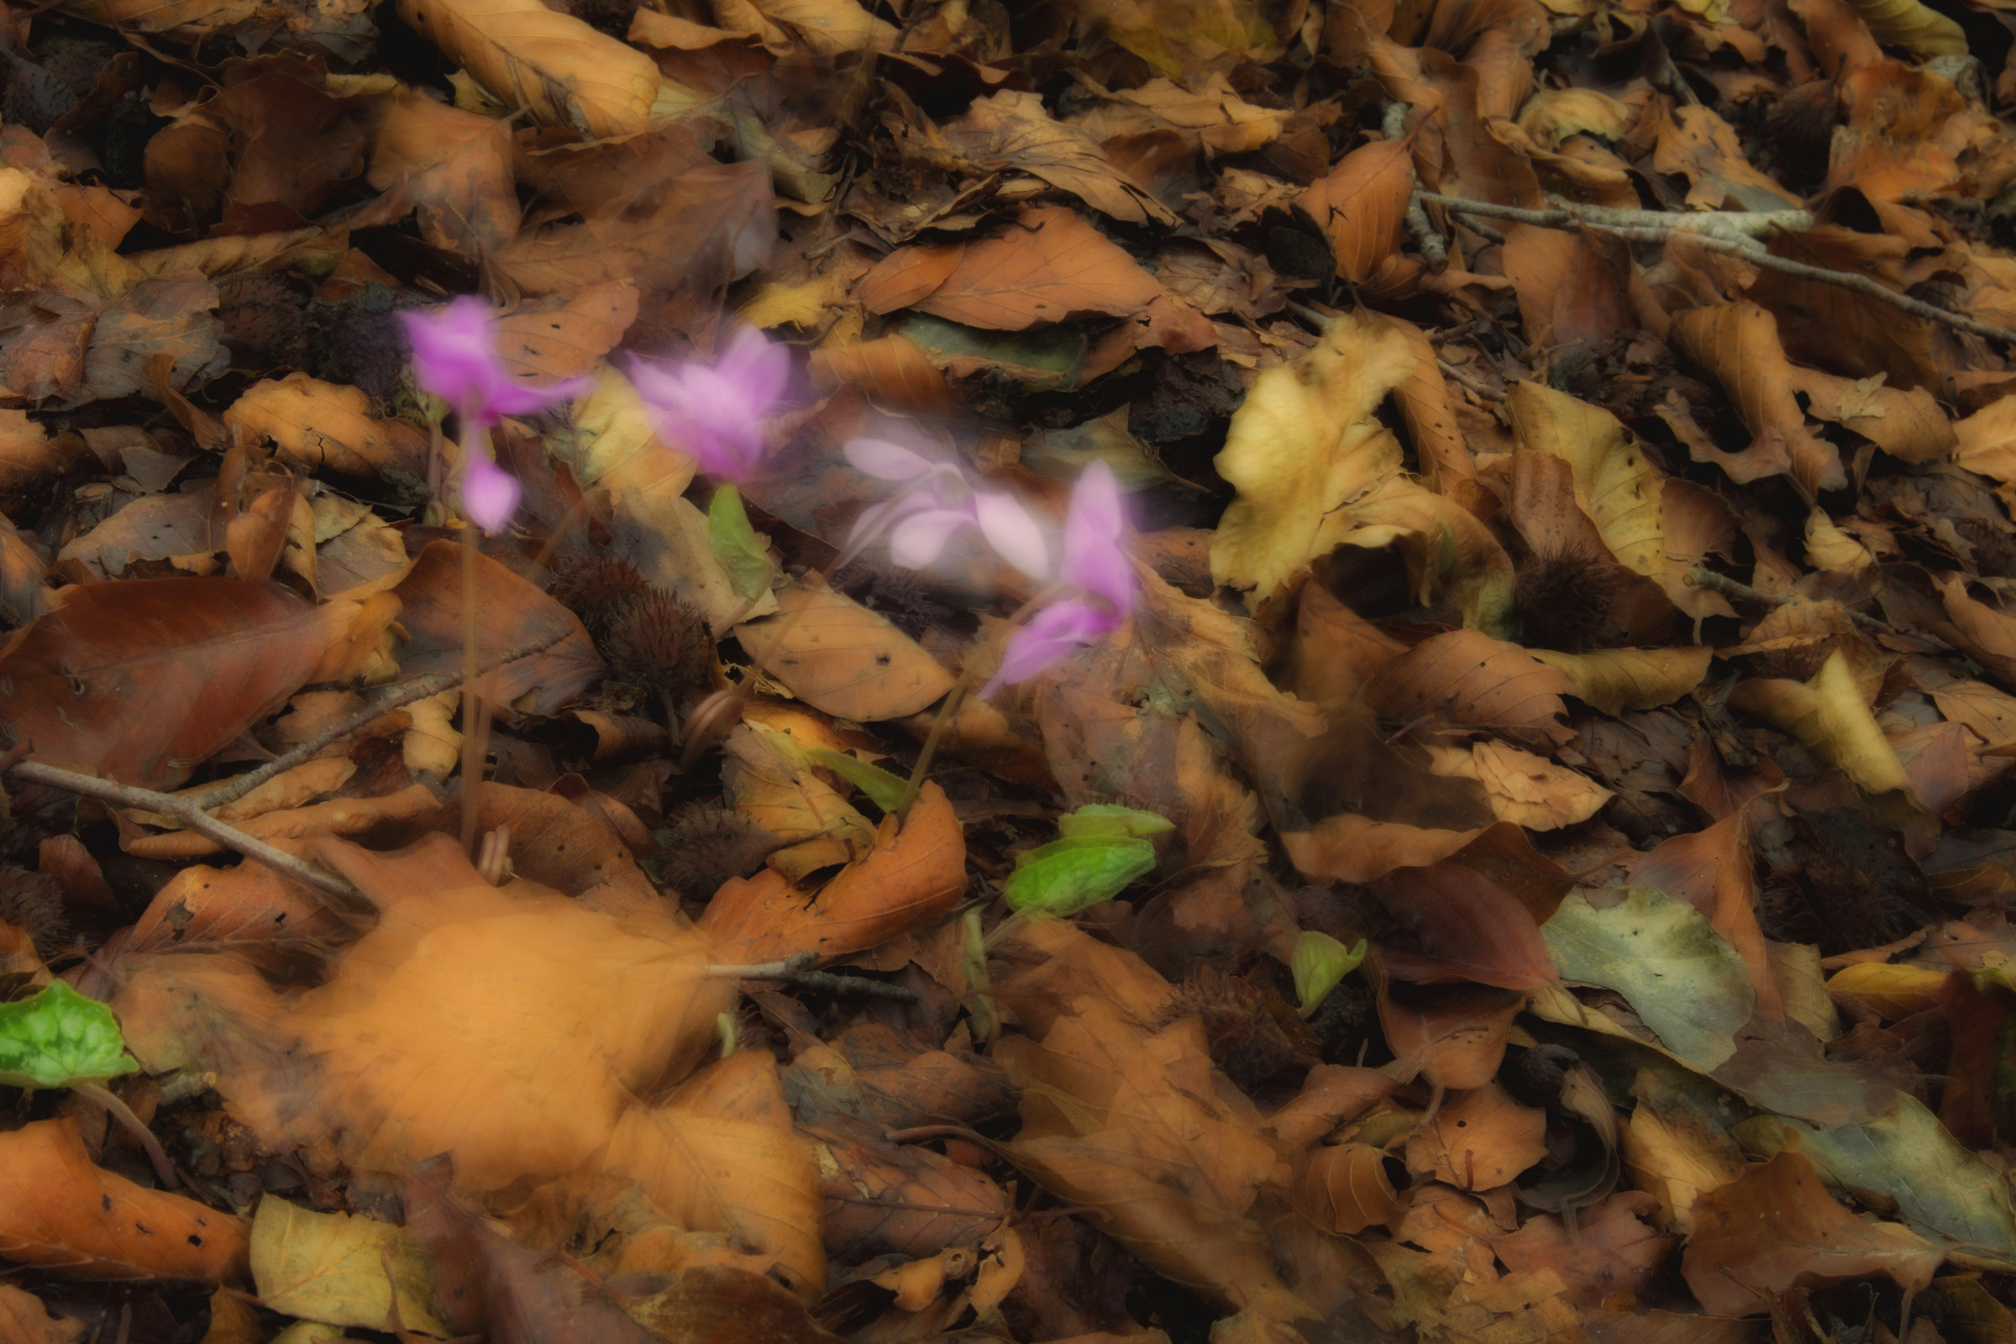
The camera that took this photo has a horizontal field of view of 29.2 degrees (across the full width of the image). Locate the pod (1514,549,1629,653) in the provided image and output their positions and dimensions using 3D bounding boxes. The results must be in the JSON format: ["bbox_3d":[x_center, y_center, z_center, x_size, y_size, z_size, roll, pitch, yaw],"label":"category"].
[{"bbox_3d":[0.118,-0.015,0.808,0.023,0.018,0.020,0,40,0],"label":"pod"}]

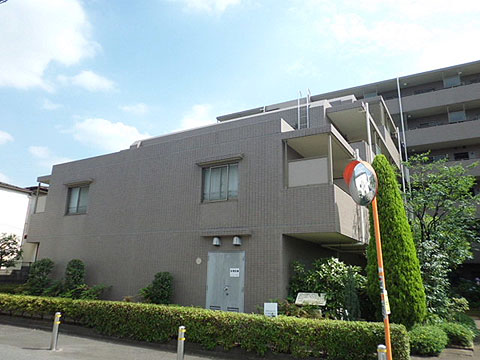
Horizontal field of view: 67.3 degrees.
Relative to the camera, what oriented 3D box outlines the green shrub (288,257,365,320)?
[{"bbox_3d":[2.233,2.938,9.280,1.800,1.795,1.450,-7,-17,30],"label":"green shrub"}]

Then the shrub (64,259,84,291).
[{"bbox_3d":[-6.352,3.990,13.696,0.760,1.900,0.760,-7,-17,30],"label":"shrub"}]

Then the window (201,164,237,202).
[{"bbox_3d":[-0.605,0.114,11.371,1.370,1.150,0.120,-7,-17,30],"label":"window"}]

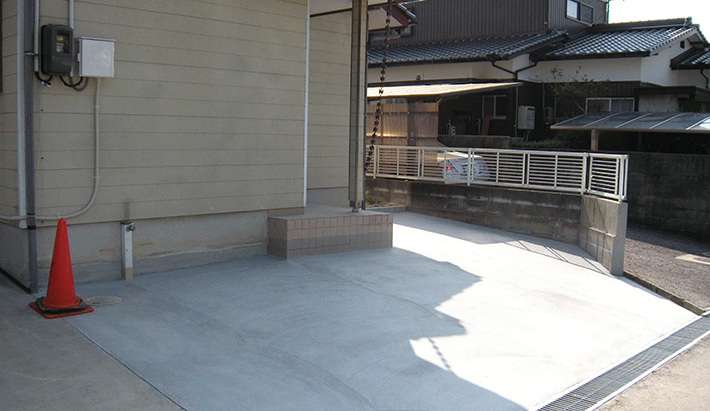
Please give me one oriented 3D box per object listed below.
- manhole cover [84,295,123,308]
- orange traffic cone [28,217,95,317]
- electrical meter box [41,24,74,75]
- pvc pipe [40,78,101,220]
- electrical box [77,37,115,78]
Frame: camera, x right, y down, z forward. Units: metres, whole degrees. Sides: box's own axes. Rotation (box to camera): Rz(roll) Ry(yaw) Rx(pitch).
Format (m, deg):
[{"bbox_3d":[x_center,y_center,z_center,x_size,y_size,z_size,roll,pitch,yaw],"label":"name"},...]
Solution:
[{"bbox_3d":[-1.970,0.761,5.629,0.290,0.025,0.290,-5,11,-44],"label":"manhole cover"},{"bbox_3d":[-2.220,0.444,5.423,0.375,0.690,0.375,6,8,41],"label":"orange traffic cone"},{"bbox_3d":[-2.359,-1.228,5.702,0.165,0.410,0.210,7,8,43],"label":"electrical meter box"},{"bbox_3d":[-2.346,-0.462,5.899,0.040,1.180,0.530,7,8,43],"label":"pvc pipe"},{"bbox_3d":[-2.155,-1.216,5.943,0.140,0.320,0.305,7,8,43],"label":"electrical box"}]

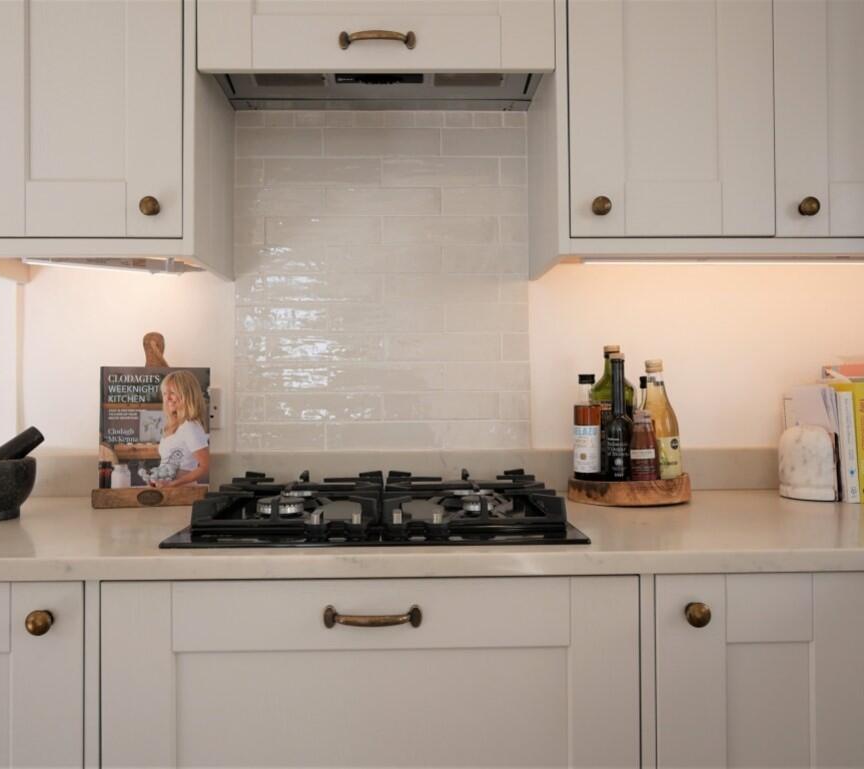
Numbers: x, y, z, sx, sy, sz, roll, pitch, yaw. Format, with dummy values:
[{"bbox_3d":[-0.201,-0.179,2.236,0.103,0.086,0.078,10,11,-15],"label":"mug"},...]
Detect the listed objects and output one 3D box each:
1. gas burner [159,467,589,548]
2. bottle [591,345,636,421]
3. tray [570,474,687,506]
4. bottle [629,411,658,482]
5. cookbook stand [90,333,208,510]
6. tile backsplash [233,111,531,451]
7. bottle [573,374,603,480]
[{"bbox_3d":[-0.082,0.196,1.313,0.590,0.058,0.520,0,-1,-1],"label":"gas burner"},{"bbox_3d":[0.360,0.052,1.528,0.088,0.265,0.085,0,-1,-1],"label":"bottle"},{"bbox_3d":[0.382,0.201,1.501,0.240,0.051,0.215,0,-1,-1],"label":"tray"},{"bbox_3d":[0.397,0.116,1.438,0.053,0.132,0.053,0,-1,-1],"label":"bottle"},{"bbox_3d":[-0.540,0.064,1.506,0.212,0.334,0.125,0,-1,-15],"label":"cookbook stand"},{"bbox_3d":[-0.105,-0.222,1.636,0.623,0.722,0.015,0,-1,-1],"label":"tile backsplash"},{"bbox_3d":[0.296,0.082,1.461,0.051,0.202,0.051,0,-1,-1],"label":"bottle"}]

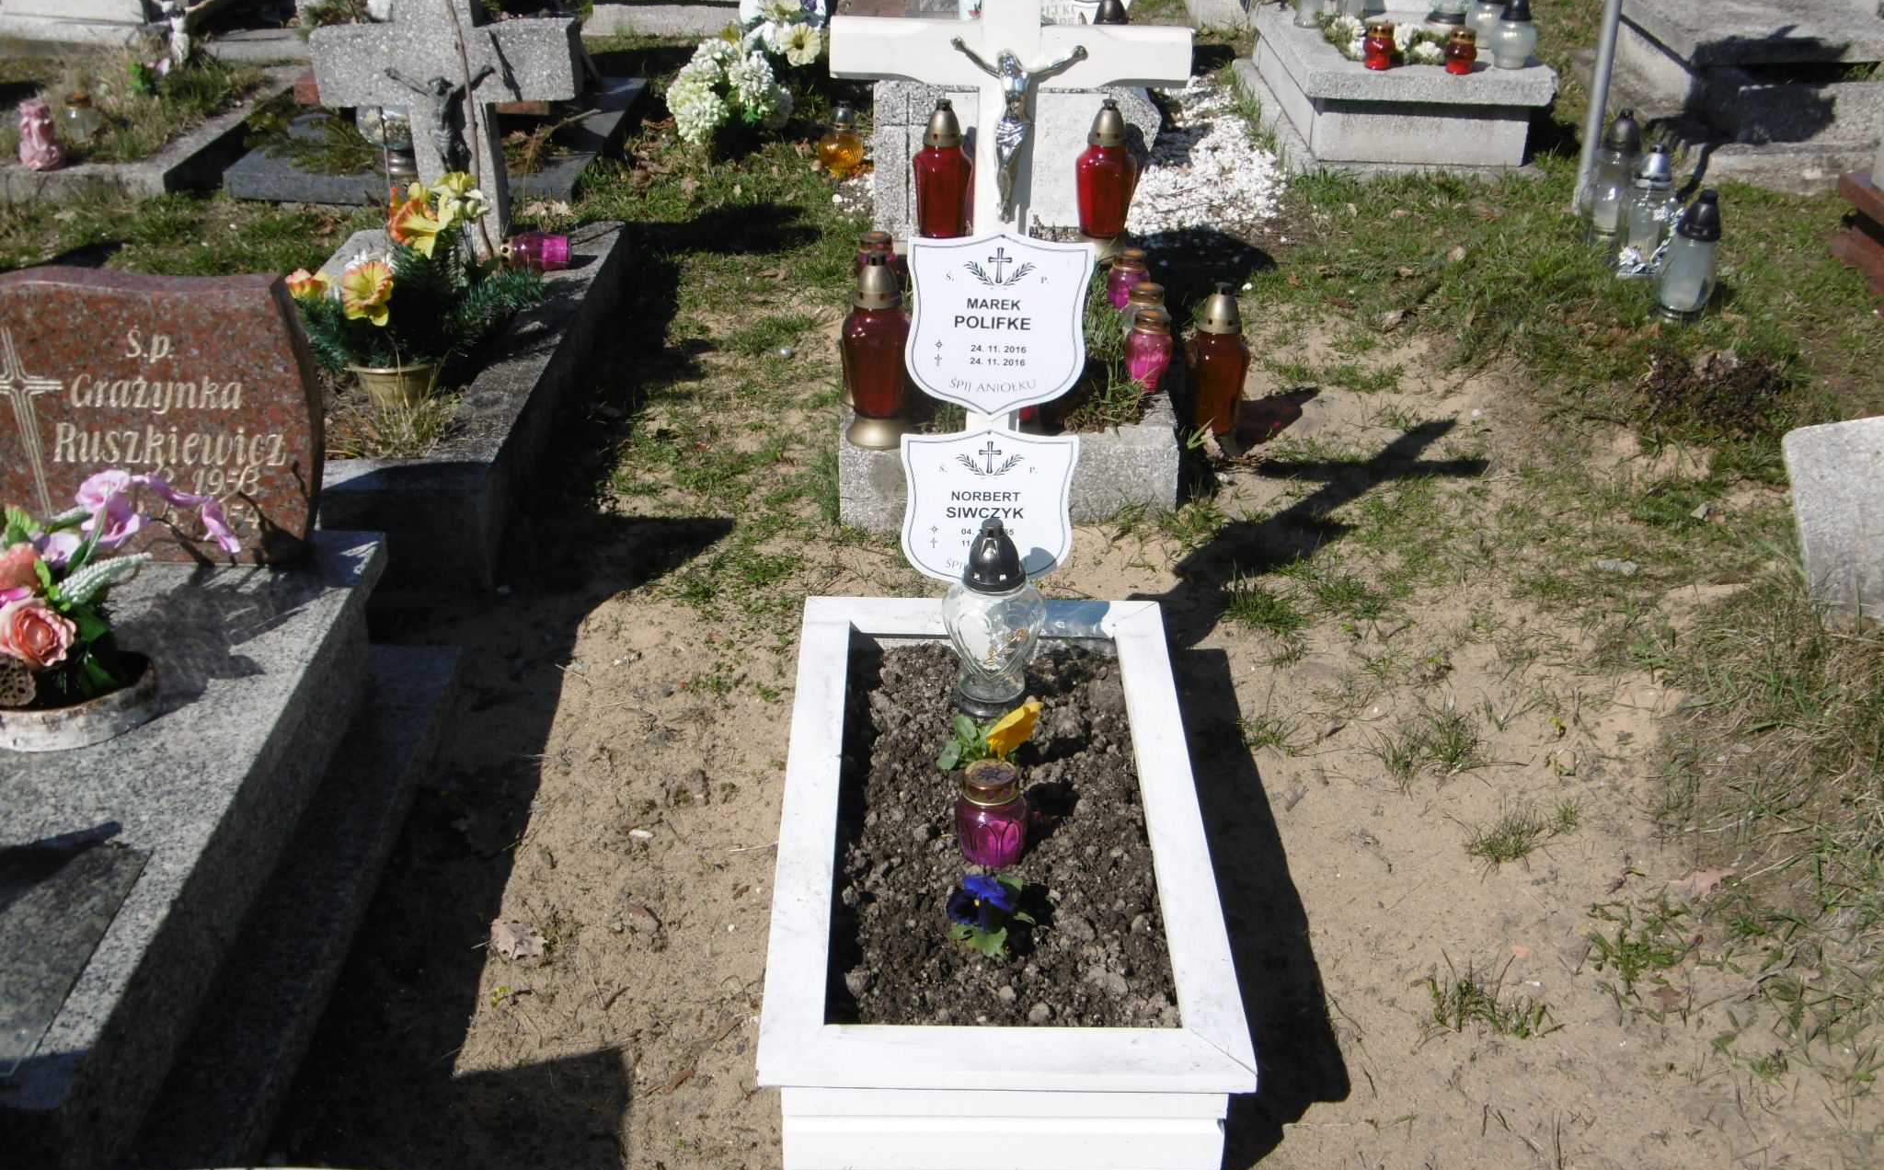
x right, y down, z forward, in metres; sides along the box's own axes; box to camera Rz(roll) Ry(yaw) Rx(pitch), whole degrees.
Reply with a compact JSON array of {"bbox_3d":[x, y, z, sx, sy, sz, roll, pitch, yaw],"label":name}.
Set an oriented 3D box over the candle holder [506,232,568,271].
[{"bbox_3d":[-0.778,-0.641,3.969,0.132,0.076,0.076,1,28,-1],"label":"candle holder"}]

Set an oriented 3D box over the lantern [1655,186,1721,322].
[{"bbox_3d":[1.593,-0.715,4.422,0.125,0.268,0.125,1,28,-1],"label":"lantern"}]

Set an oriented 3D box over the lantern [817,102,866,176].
[{"bbox_3d":[-0.248,-1.102,5.111,0.113,0.183,0.113,2,28,0],"label":"lantern"}]

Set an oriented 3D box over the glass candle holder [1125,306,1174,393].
[{"bbox_3d":[0.367,-0.414,3.608,0.084,0.140,0.084,2,28,0],"label":"glass candle holder"}]

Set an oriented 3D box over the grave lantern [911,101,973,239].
[{"bbox_3d":[0.009,-0.840,4.215,0.125,0.308,0.125,2,28,0],"label":"grave lantern"}]

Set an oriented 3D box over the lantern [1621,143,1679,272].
[{"bbox_3d":[1.584,-0.851,4.655,0.116,0.288,0.116,1,28,-1],"label":"lantern"}]

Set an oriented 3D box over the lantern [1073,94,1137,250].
[{"bbox_3d":[0.342,-0.840,4.232,0.125,0.308,0.125,2,28,0],"label":"lantern"}]

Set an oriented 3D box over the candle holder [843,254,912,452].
[{"bbox_3d":[-0.102,-0.386,3.354,0.115,0.318,0.115,1,28,-1],"label":"candle holder"}]

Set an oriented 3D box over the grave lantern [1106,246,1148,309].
[{"bbox_3d":[0.358,-0.586,3.958,0.081,0.126,0.081,1,28,-1],"label":"grave lantern"}]

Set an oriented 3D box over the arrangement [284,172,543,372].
[{"bbox_3d":[-0.883,-0.524,3.462,0.431,0.341,0.353,1,28,-1],"label":"arrangement"}]

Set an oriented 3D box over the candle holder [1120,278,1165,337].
[{"bbox_3d":[0.364,-0.462,3.721,0.085,0.140,0.085,2,28,0],"label":"candle holder"}]

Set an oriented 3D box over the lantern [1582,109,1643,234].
[{"bbox_3d":[1.588,-0.982,4.893,0.126,0.298,0.126,2,28,0],"label":"lantern"}]

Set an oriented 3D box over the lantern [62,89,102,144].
[{"bbox_3d":[-2.154,-1.169,5.171,0.085,0.124,0.085,2,28,0],"label":"lantern"}]

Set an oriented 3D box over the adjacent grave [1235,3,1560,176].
[{"bbox_3d":[1.200,-1.332,5.577,0.630,0.270,0.890,0,28,-3],"label":"adjacent grave"}]

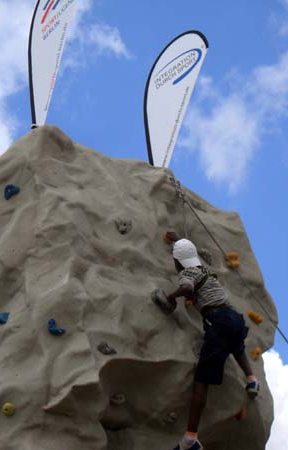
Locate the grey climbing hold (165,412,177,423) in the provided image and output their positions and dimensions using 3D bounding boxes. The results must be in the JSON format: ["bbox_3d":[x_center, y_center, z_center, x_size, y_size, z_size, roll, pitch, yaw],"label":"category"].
[{"bbox_3d":[0.200,1.397,7.454,0.090,0.075,0.065,0,-29,-4],"label":"grey climbing hold"}]

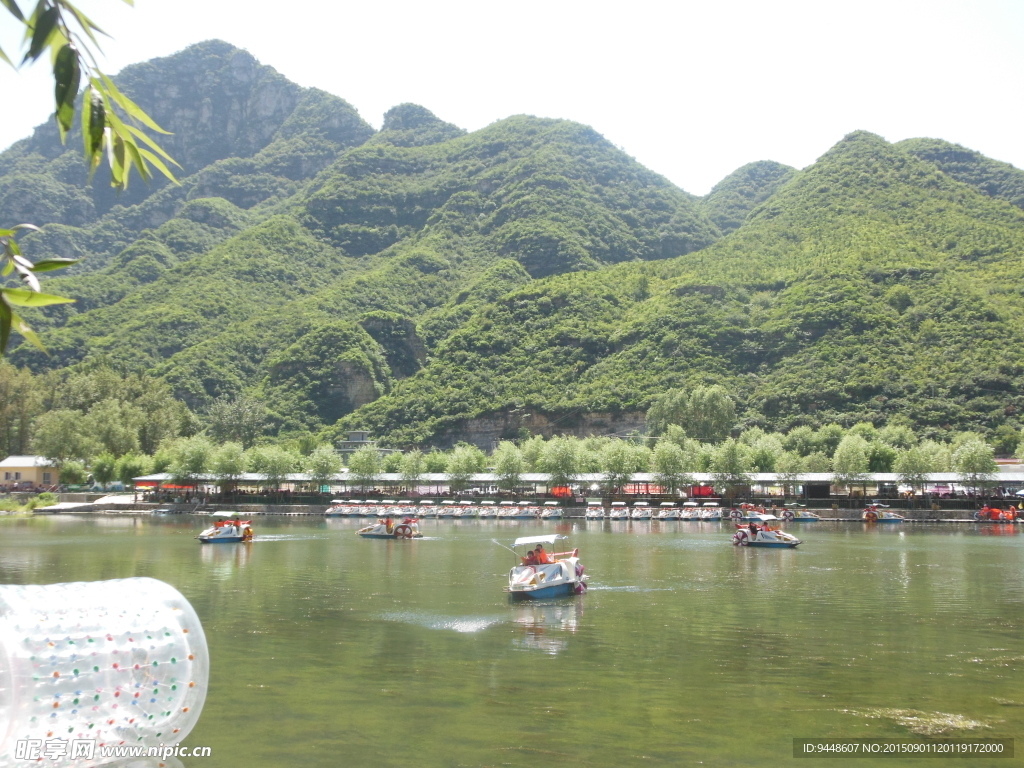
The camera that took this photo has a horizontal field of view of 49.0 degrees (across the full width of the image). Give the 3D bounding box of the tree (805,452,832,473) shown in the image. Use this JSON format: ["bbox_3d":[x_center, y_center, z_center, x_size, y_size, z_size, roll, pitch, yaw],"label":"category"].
[{"bbox_3d":[35.598,10.852,130.557,3.380,6.480,3.380,0,-5,0],"label":"tree"}]

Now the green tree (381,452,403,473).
[{"bbox_3d":[-16.120,11.754,151.000,3.090,5.105,3.090,0,-5,0],"label":"green tree"}]

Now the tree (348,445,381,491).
[{"bbox_3d":[-16.876,10.175,128.612,3.670,6.500,3.670,0,-5,0],"label":"tree"}]

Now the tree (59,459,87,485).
[{"bbox_3d":[-58.647,11.943,150.000,3.800,4.003,3.800,0,-5,0],"label":"tree"}]

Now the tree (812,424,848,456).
[{"bbox_3d":[40.334,8.859,142.801,4.600,7.300,4.600,0,-5,0],"label":"tree"}]

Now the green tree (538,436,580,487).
[{"bbox_3d":[5.162,9.336,122.162,4.580,7.260,4.350,0,-5,0],"label":"green tree"}]

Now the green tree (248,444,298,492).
[{"bbox_3d":[-28.136,10.404,132.610,5.400,6.300,5.300,0,-5,0],"label":"green tree"}]

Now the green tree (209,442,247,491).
[{"bbox_3d":[-35.813,10.927,142.000,4.548,7.579,4.548,0,-5,0],"label":"green tree"}]

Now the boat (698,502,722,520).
[{"bbox_3d":[19.522,12.516,110.000,1.800,1.720,3.700,-2,-6,20],"label":"boat"}]

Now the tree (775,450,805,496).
[{"bbox_3d":[29.278,9.858,118.598,3.280,5.680,3.280,0,-5,0],"label":"tree"}]

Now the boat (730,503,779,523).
[{"bbox_3d":[25.514,13.634,119.500,4.000,1.930,1.950,-1,-6,12],"label":"boat"}]

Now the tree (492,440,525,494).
[{"bbox_3d":[-0.382,9.538,122.645,3.500,6.740,3.500,0,-5,0],"label":"tree"}]

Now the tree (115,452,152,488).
[{"bbox_3d":[-50.641,11.609,150.000,4.600,4.937,4.600,0,-5,0],"label":"tree"}]

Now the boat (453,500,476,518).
[{"bbox_3d":[-4.913,13.276,118.779,1.750,1.900,3.700,-2,-6,24],"label":"boat"}]

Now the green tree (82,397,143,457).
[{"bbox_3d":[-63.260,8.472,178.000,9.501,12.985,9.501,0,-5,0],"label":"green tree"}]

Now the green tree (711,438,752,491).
[{"bbox_3d":[22.358,9.014,114.500,4.400,6.926,4.400,0,-5,0],"label":"green tree"}]

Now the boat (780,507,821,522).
[{"bbox_3d":[29.202,13.021,113.781,3.700,1.900,1.750,-1,-5,10],"label":"boat"}]

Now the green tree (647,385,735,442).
[{"bbox_3d":[27.300,8.904,171.920,13.460,17.730,10.100,0,-5,0],"label":"green tree"}]

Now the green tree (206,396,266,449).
[{"bbox_3d":[-45.341,8.146,185.000,9.600,12.179,9.600,0,-5,0],"label":"green tree"}]

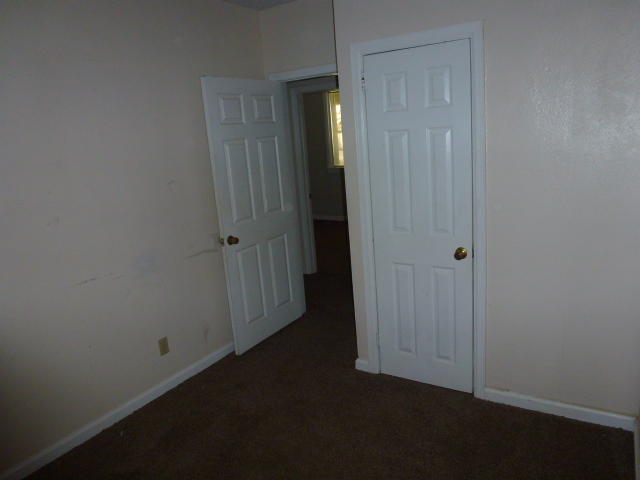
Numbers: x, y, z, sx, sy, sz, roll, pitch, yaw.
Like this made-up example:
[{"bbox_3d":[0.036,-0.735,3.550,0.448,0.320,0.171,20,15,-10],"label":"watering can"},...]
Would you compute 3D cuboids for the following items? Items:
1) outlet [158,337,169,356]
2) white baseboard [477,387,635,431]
[{"bbox_3d":[-1.058,0.721,3.010,0.010,0.113,0.070,3,14,32],"label":"outlet"},{"bbox_3d":[1.278,0.933,2.484,0.782,0.074,0.018,3,14,32],"label":"white baseboard"}]

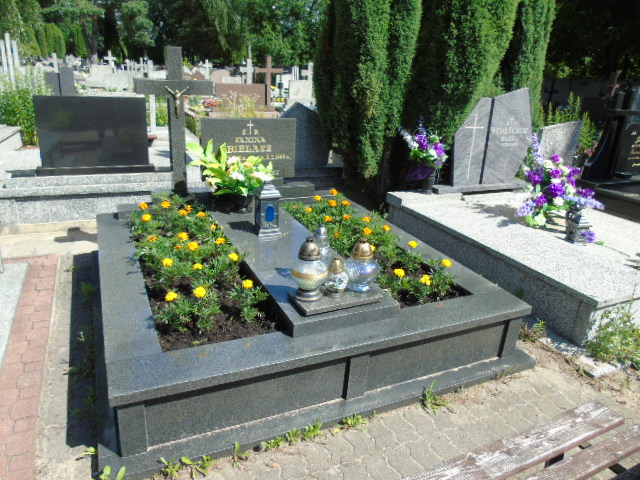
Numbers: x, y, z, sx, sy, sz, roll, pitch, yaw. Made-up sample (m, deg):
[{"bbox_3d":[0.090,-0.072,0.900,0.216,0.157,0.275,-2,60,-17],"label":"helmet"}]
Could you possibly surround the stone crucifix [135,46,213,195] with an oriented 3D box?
[{"bbox_3d":[-1.026,-0.816,3.297,0.530,1.050,0.100,-6,24,-25],"label":"stone crucifix"}]

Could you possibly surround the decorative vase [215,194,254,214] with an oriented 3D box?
[{"bbox_3d":[-0.642,-0.298,3.489,0.293,0.149,0.293,-6,23,-25],"label":"decorative vase"}]

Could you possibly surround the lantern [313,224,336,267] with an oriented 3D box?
[{"bbox_3d":[0.005,0.080,2.350,0.129,0.325,0.129,-6,23,-25],"label":"lantern"}]

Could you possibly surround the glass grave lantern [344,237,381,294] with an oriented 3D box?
[{"bbox_3d":[0.204,0.112,2.200,0.170,0.263,0.170,4,22,-2],"label":"glass grave lantern"}]

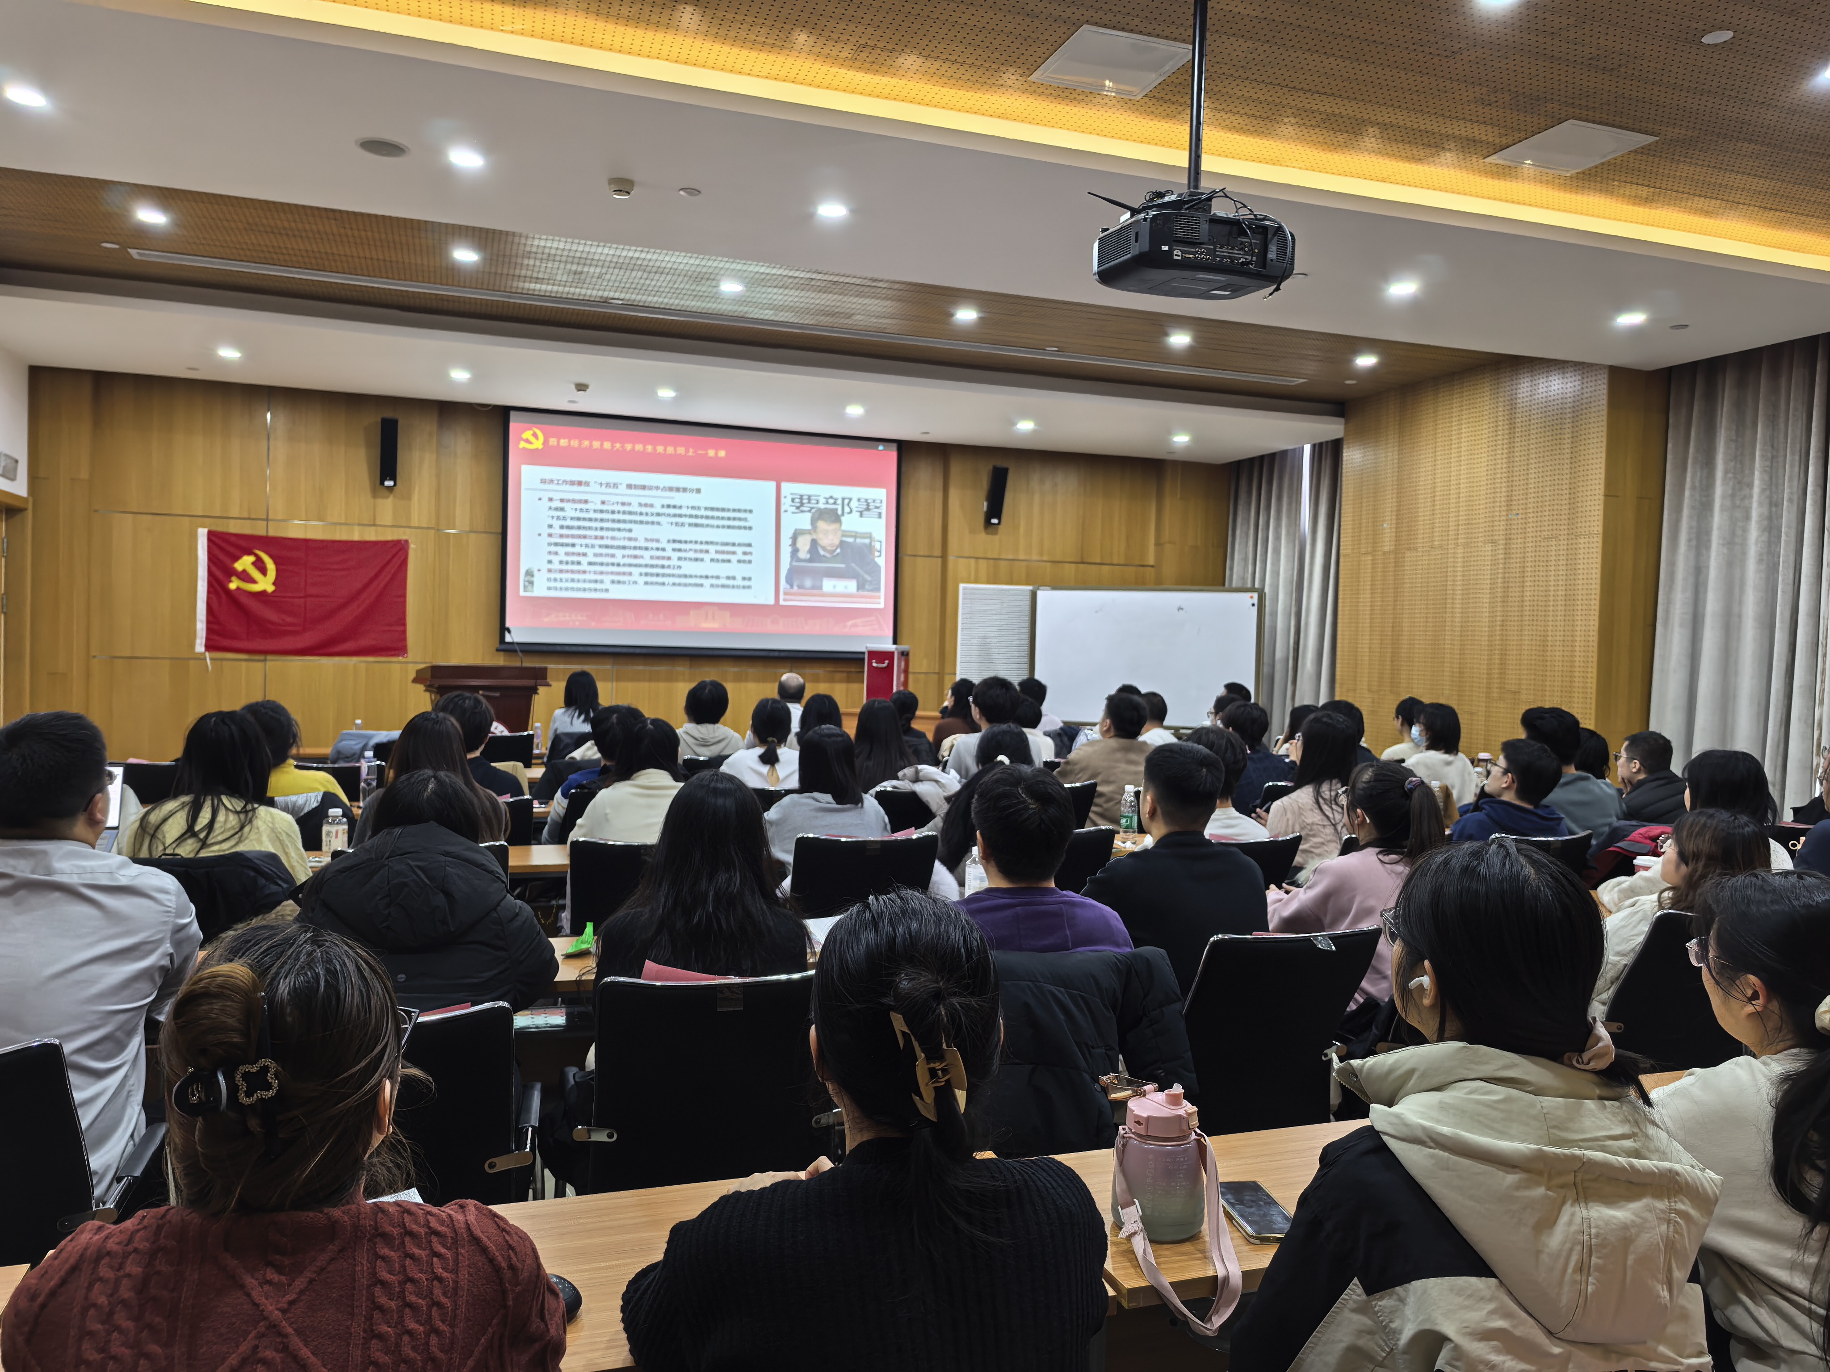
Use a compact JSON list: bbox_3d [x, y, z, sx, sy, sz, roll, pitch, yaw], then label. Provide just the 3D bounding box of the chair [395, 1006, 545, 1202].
[{"bbox_3d":[-0.989,0.958,2.207,0.570,0.920,0.610,1,2,-25],"label":"chair"}]

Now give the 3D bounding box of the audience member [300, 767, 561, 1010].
[{"bbox_3d":[-0.996,0.791,2.613,0.530,1.240,0.760,1,2,-21],"label":"audience member"}]

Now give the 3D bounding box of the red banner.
[{"bbox_3d":[-6.291,-0.939,13.085,1.980,1.235,0.030,1,2,-18],"label":"red banner"}]

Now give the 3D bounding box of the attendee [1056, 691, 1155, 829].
[{"bbox_3d":[0.878,0.686,6.023,0.500,1.322,0.740,1,2,-18],"label":"attendee"}]

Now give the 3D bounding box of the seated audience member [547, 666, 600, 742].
[{"bbox_3d":[-2.059,0.529,7.688,0.460,1.290,0.750,1,2,-19],"label":"seated audience member"}]

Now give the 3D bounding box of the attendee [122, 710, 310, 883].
[{"bbox_3d":[-1.963,0.701,3.623,0.500,1.267,0.740,1,2,-18],"label":"attendee"}]

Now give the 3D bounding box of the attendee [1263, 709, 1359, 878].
[{"bbox_3d":[1.488,0.760,4.961,0.500,1.300,0.720,1,2,-27],"label":"attendee"}]

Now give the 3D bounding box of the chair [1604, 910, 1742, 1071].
[{"bbox_3d":[1.946,0.998,3.320,0.570,0.920,0.610,1,2,-7],"label":"chair"}]

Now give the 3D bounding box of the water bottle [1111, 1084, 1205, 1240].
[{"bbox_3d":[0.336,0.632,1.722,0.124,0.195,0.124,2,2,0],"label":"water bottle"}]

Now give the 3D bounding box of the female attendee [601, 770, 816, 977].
[{"bbox_3d":[-0.478,0.781,2.630,0.460,1.236,0.720,1,2,-18],"label":"female attendee"}]

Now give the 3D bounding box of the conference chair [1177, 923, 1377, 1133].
[{"bbox_3d":[0.776,0.997,3.151,0.570,0.900,0.580,1,2,-21],"label":"conference chair"}]

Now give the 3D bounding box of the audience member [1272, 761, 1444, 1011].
[{"bbox_3d":[0.998,0.803,3.252,0.480,1.239,0.740,1,2,-26],"label":"audience member"}]

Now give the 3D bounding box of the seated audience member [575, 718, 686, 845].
[{"bbox_3d":[-0.915,0.730,4.263,0.470,1.260,0.720,1,2,-19],"label":"seated audience member"}]

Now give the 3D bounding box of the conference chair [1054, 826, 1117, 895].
[{"bbox_3d":[0.377,0.917,4.359,0.540,0.920,0.580,1,2,-18],"label":"conference chair"}]

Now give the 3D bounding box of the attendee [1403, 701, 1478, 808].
[{"bbox_3d":[2.462,0.710,6.388,0.480,1.286,0.780,0,3,-29],"label":"attendee"}]

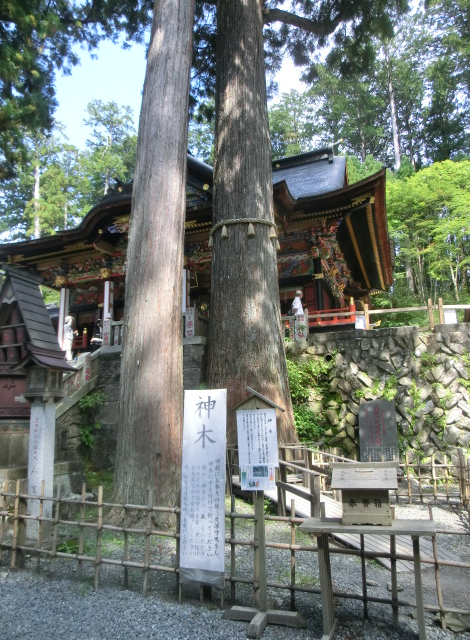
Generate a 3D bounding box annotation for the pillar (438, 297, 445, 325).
[{"bbox_3d":[4.637,-0.159,9.963,0.100,0.753,0.100,-3,-10,20],"label":"pillar"}]

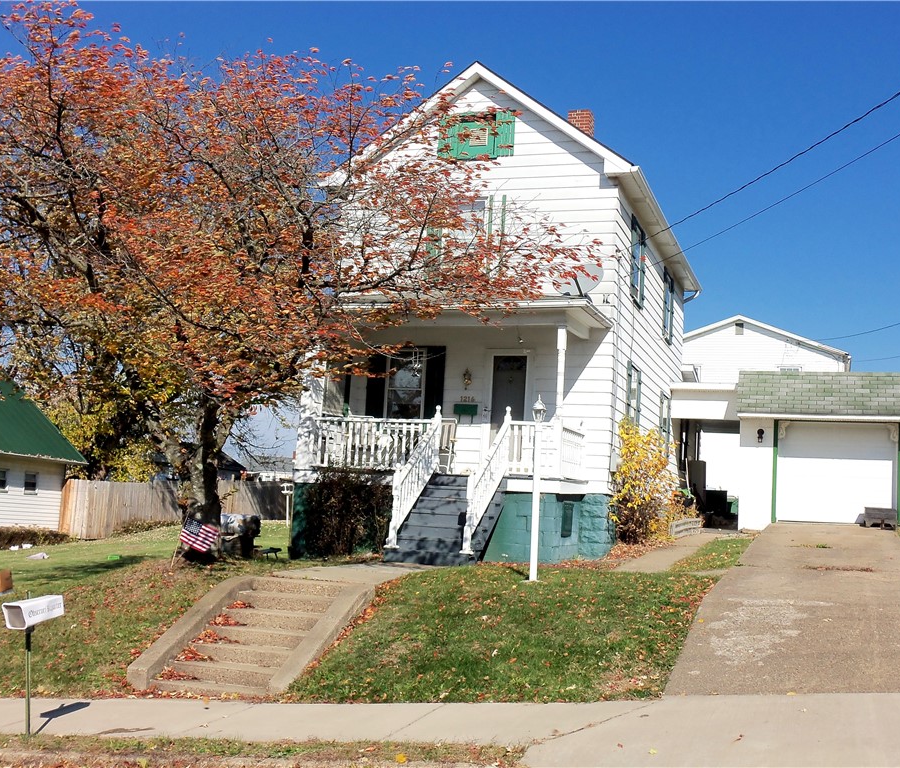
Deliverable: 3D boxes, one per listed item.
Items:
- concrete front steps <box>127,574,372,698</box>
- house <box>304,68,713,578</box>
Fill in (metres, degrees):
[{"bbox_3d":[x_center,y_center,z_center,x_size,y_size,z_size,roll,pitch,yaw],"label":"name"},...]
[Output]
[{"bbox_3d":[-1.946,2.611,11.498,1.714,1.061,2.315,1,-7,21],"label":"concrete front steps"},{"bbox_3d":[1.321,-0.960,21.535,5.680,8.650,12.700,1,-7,19],"label":"house"}]

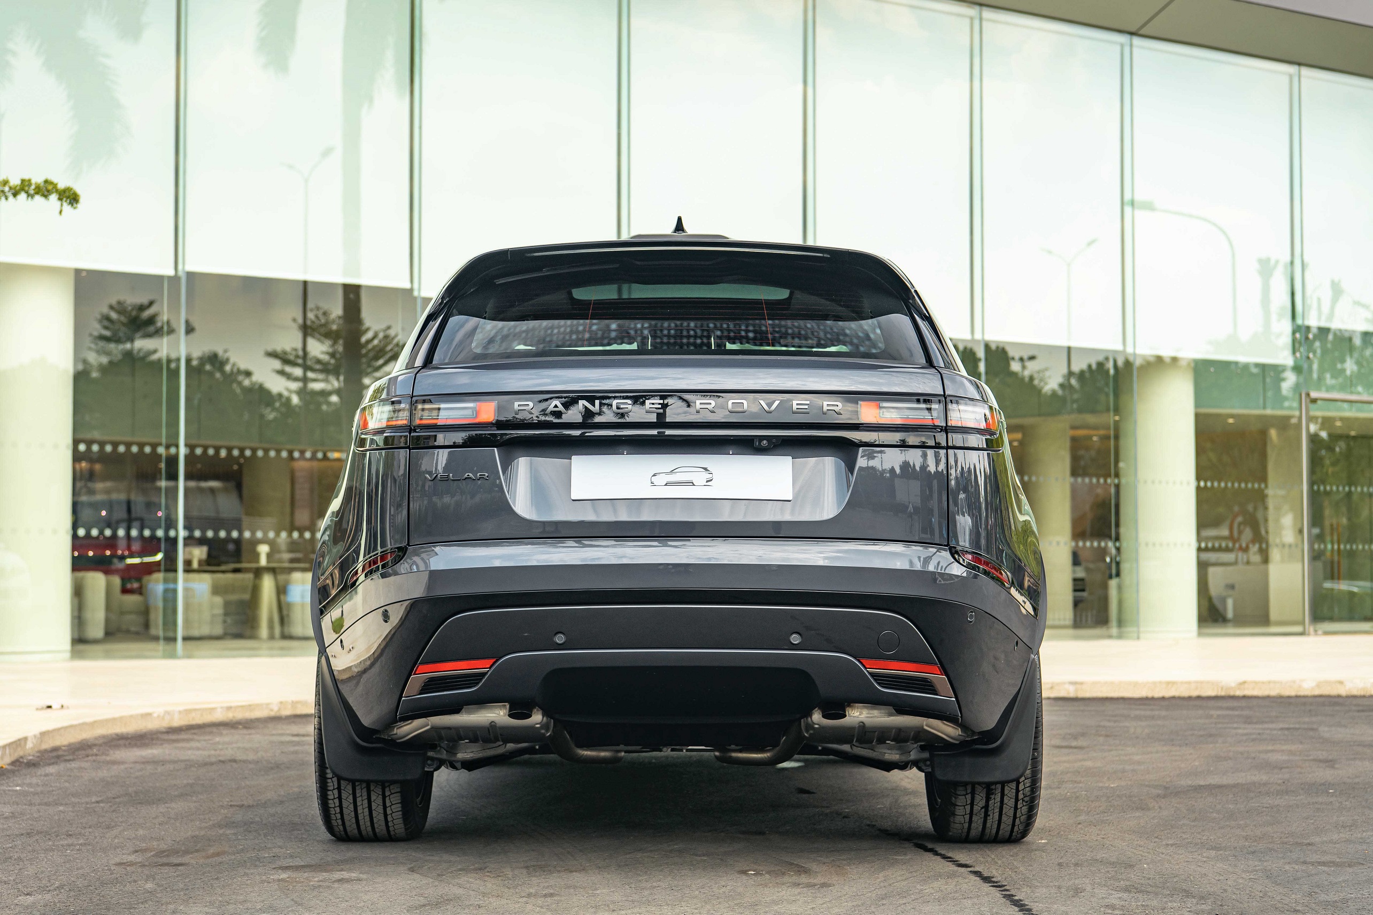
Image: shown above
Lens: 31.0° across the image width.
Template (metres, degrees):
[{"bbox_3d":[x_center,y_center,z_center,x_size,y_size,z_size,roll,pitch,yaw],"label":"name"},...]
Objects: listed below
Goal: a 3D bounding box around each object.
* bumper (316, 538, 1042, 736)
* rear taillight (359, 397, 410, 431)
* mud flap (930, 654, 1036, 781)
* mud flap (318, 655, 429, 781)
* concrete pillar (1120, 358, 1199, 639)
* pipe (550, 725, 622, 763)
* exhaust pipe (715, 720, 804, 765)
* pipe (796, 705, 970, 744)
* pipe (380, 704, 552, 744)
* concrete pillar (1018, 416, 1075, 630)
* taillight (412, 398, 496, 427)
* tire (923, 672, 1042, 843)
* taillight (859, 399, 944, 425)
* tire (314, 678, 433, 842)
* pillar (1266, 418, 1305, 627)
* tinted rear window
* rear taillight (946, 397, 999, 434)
[{"bbox_3d":[-0.018,0.446,6.035,1.860,0.490,0.620,0,-3,0],"label":"bumper"},{"bbox_3d":[-0.737,-0.105,6.060,0.145,0.074,0.190,-1,-3,10],"label":"rear taillight"},{"bbox_3d":[0.760,0.665,6.350,0.275,0.325,0.140,0,-3,-1],"label":"mud flap"},{"bbox_3d":[-0.801,0.665,6.350,0.275,0.325,0.140,0,-3,-1],"label":"mud flap"},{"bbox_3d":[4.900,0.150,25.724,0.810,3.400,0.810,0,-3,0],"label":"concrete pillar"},{"bbox_3d":[-0.251,0.714,6.192,0.190,0.110,0.150,0,-3,0],"label":"pipe"},{"bbox_3d":[0.184,0.715,6.200,0.225,0.110,0.160,0,-3,-1],"label":"exhaust pipe"},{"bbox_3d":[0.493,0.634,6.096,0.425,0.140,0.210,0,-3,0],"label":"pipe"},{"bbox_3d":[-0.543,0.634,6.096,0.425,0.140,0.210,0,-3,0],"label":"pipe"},{"bbox_3d":[4.487,0.805,31.000,0.650,2.600,0.650,0,-3,-1],"label":"concrete pillar"},{"bbox_3d":[-0.560,-0.103,5.973,0.202,0.070,0.085,0,-3,8],"label":"taillight"},{"bbox_3d":[0.812,0.661,6.776,0.260,0.765,0.765,0,-3,0],"label":"tire"},{"bbox_3d":[0.512,-0.106,5.930,0.195,0.057,0.085,0,-3,-10],"label":"taillight"},{"bbox_3d":[-0.848,0.661,6.776,0.260,0.765,0.765,0,-3,0],"label":"tire"},{"bbox_3d":[7.869,0.858,32.500,0.520,2.680,0.520,0,-3,-1],"label":"pillar"},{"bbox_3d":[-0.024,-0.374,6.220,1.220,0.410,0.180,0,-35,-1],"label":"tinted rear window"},{"bbox_3d":[0.703,-0.102,6.103,0.160,0.082,0.290,0,-3,0],"label":"rear taillight"}]

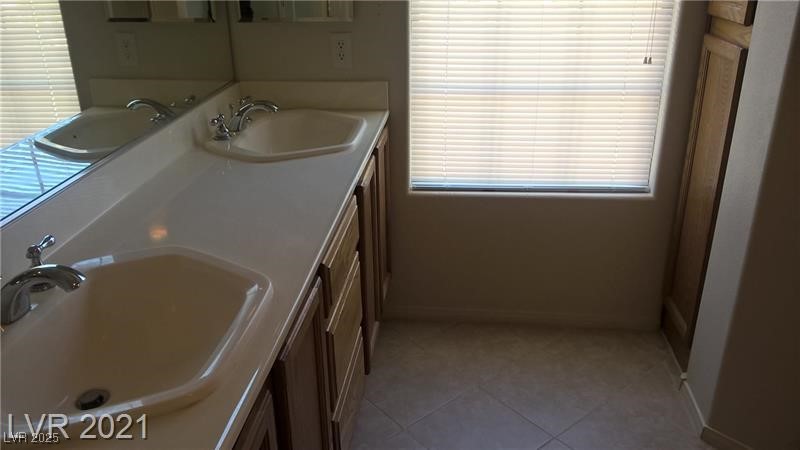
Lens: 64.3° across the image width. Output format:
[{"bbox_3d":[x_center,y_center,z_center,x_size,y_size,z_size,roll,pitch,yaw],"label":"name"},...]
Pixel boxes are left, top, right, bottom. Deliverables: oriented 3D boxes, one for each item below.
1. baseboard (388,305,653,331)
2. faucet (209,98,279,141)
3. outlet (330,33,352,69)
[{"bbox_3d":[0.459,0.356,2.448,1.065,0.068,0.015,1,25,6],"label":"baseboard"},{"bbox_3d":[-0.458,-0.336,1.942,0.190,0.092,0.260,1,25,6],"label":"faucet"},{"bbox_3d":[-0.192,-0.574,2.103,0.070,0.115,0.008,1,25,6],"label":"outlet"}]

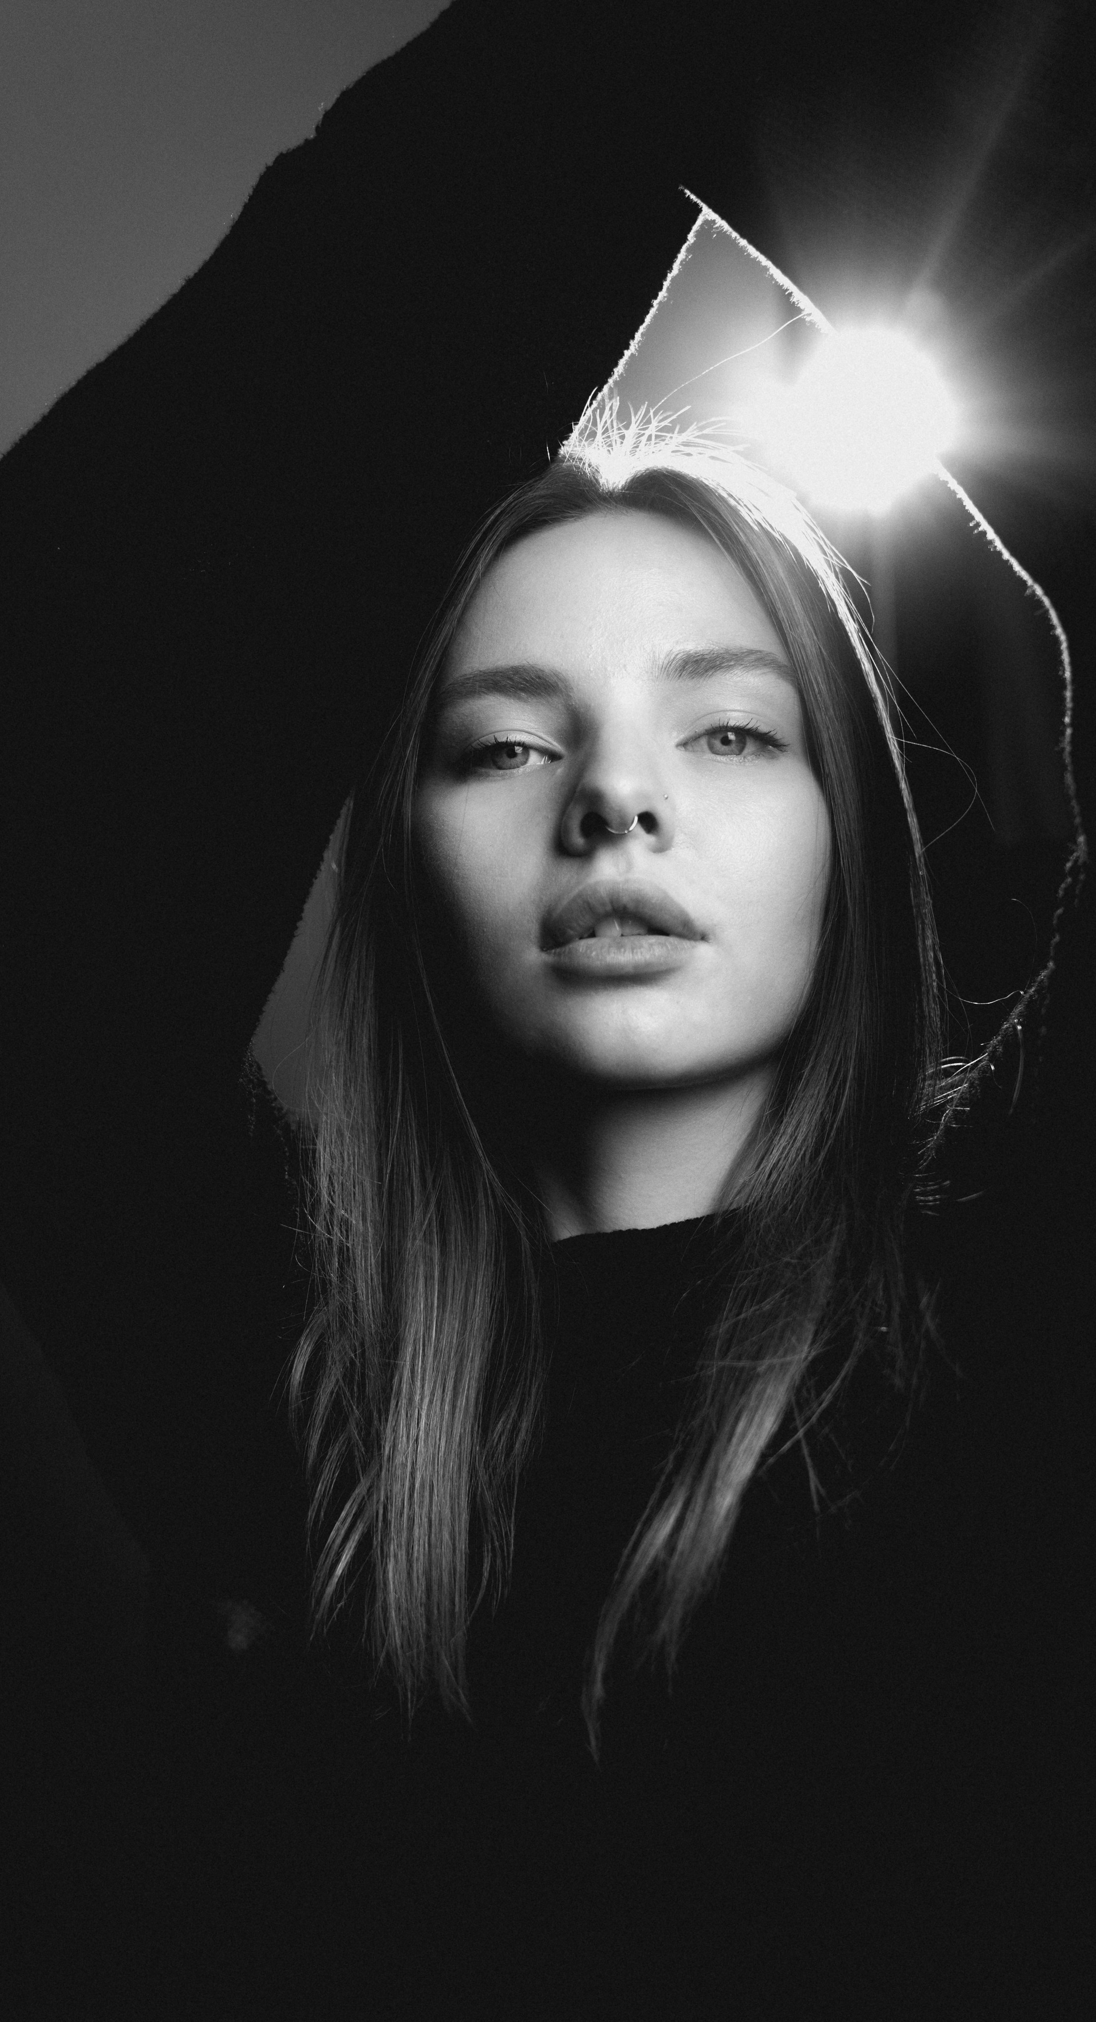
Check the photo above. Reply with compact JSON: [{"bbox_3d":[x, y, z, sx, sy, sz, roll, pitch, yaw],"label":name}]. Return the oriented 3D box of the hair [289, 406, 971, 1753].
[{"bbox_3d":[0.025,0.022,0.725,0.215,0.420,0.220,0,-6,2],"label":"hair"}]

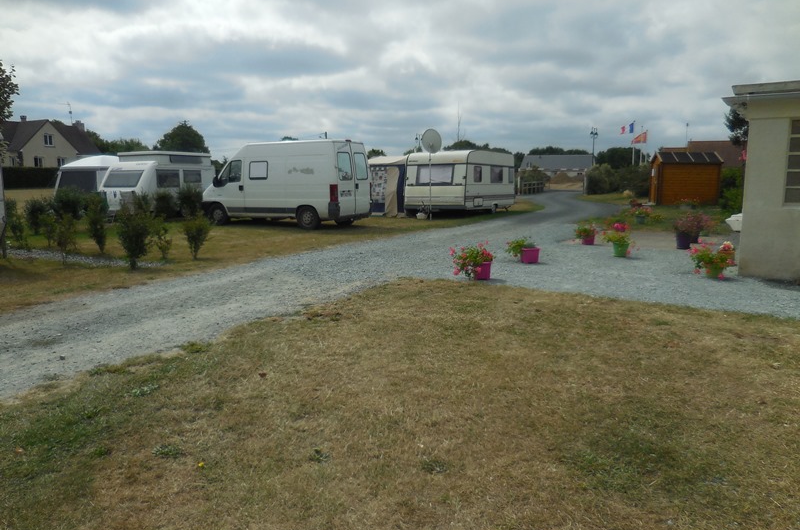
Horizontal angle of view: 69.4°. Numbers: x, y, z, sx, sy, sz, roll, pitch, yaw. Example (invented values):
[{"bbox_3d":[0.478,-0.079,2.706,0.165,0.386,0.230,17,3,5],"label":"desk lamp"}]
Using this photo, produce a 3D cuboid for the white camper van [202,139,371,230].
[{"bbox_3d":[-3.623,-2.434,17.661,5.050,2.470,2.000,3,9,25],"label":"white camper van"}]

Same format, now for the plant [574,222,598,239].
[{"bbox_3d":[3.917,-0.725,12.135,0.479,0.378,0.455,2,8,18],"label":"plant"}]

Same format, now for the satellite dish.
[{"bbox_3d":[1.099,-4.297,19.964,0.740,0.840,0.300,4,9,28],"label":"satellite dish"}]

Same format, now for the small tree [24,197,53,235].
[{"bbox_3d":[-9.510,-1.276,15.200,0.700,1.000,0.665,-5,9,-32],"label":"small tree"}]

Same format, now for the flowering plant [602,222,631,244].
[{"bbox_3d":[3.822,-0.574,10.200,0.470,0.388,0.446,3,8,20],"label":"flowering plant"}]

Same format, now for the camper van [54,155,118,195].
[{"bbox_3d":[-12.471,-3.482,25.554,2.500,2.460,4.000,5,9,32],"label":"camper van"}]

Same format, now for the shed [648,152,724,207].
[{"bbox_3d":[14.673,-4.435,29.742,3.000,2.620,2.400,1,8,12],"label":"shed"}]

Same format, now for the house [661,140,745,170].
[{"bbox_3d":[35.022,-10.908,64.139,12.000,5.700,8.500,0,8,0],"label":"house"}]

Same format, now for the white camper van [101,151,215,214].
[{"bbox_3d":[-9.681,-3.194,23.164,2.100,2.550,3.800,4,9,30],"label":"white camper van"}]

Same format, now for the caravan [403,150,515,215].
[{"bbox_3d":[2.506,-3.192,22.948,2.300,2.500,5.600,4,9,30],"label":"caravan"}]

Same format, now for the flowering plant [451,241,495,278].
[{"bbox_3d":[0.973,-0.047,7.702,0.560,0.470,0.520,0,8,0],"label":"flowering plant"}]

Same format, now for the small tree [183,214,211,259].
[{"bbox_3d":[-3.456,-0.477,9.813,0.470,0.790,0.470,0,8,0],"label":"small tree"}]

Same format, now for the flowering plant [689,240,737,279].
[{"bbox_3d":[4.166,-0.070,7.702,0.600,0.470,0.550,0,8,0],"label":"flowering plant"}]

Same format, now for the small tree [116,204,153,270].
[{"bbox_3d":[-3.991,-0.419,8.686,0.550,1.000,0.550,0,8,0],"label":"small tree"}]

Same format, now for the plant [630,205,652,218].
[{"bbox_3d":[7.724,-1.711,18.480,0.668,0.384,0.635,3,9,22],"label":"plant"}]

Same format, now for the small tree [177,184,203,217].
[{"bbox_3d":[-7.233,-2.128,19.853,0.850,1.300,0.850,0,8,0],"label":"small tree"}]

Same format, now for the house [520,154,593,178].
[{"bbox_3d":[27.445,-16.127,101.773,12.200,6.200,8.500,1,8,13],"label":"house"}]

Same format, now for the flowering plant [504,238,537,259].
[{"bbox_3d":[1.958,-0.268,9.390,0.494,0.358,0.469,1,8,12],"label":"flowering plant"}]

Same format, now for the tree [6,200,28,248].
[{"bbox_3d":[-8.099,-0.888,12.202,0.500,1.000,0.500,0,8,0],"label":"tree"}]

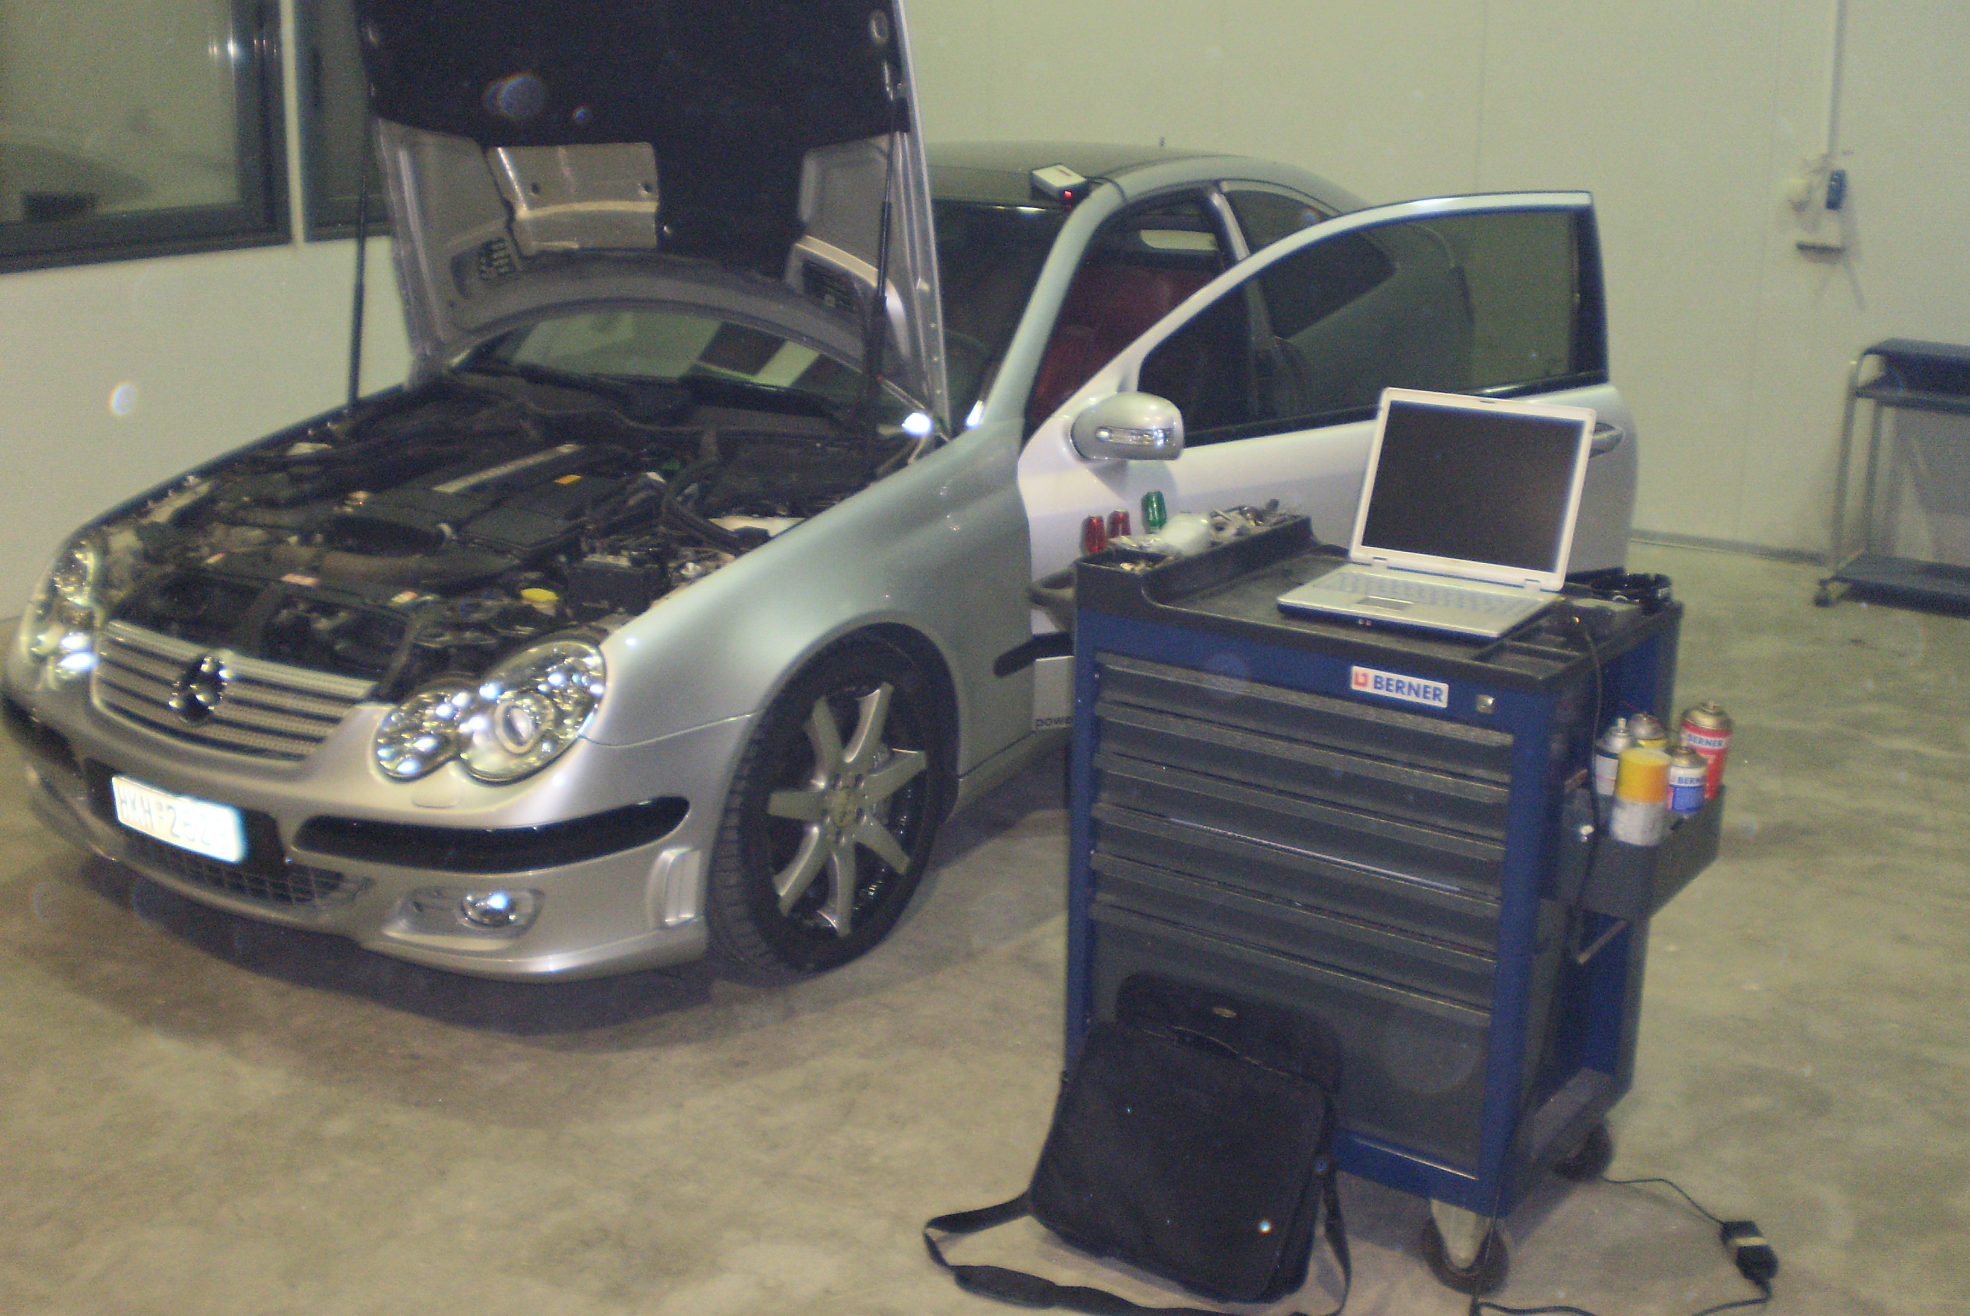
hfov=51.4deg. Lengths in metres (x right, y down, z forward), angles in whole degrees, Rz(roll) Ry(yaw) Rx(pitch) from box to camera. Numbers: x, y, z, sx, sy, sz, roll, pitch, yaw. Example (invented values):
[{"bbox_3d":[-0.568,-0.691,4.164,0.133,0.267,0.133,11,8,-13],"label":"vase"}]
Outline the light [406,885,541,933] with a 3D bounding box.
[{"bbox_3d":[-0.809,0.400,3.283,0.210,0.075,0.080,3,15,11],"label":"light"}]

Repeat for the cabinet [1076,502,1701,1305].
[{"bbox_3d":[0.564,0.324,2.870,0.780,0.926,0.480,11,18,36],"label":"cabinet"}]

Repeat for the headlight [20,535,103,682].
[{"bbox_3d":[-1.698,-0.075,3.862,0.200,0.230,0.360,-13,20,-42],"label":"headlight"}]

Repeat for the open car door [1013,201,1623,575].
[{"bbox_3d":[0.709,-0.417,4.281,1.300,1.100,0.310,-2,15,-8],"label":"open car door"}]

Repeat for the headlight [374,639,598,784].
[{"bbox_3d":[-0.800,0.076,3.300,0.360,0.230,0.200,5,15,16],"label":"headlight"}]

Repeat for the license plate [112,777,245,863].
[{"bbox_3d":[-1.364,0.270,3.454,0.350,0.090,0.020,9,17,30],"label":"license plate"}]

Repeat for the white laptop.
[{"bbox_3d":[0.613,-0.193,2.757,0.325,0.287,0.377,11,18,34],"label":"white laptop"}]

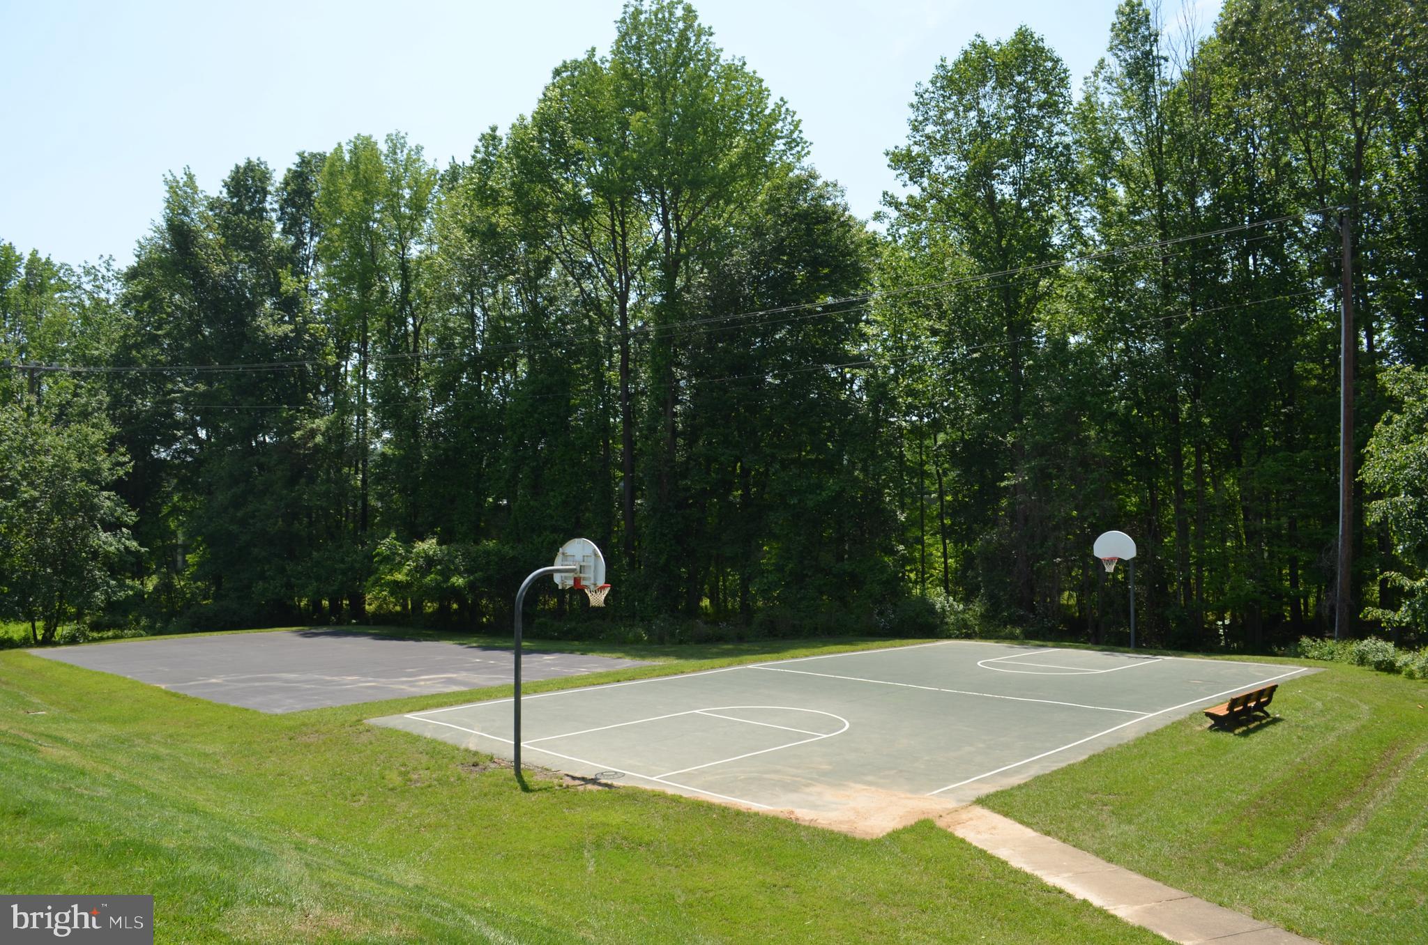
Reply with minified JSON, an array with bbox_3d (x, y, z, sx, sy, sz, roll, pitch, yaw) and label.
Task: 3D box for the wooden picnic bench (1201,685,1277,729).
[{"bbox_3d":[11.262,5.013,22.804,0.700,0.750,2.480,-2,-4,43],"label":"wooden picnic bench"}]

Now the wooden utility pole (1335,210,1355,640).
[{"bbox_3d":[20.751,-1.425,35.130,0.400,14.673,0.400,2,-3,0],"label":"wooden utility pole"}]

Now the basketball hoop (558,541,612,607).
[{"bbox_3d":[-2.204,1.813,19.235,1.410,1.230,0.770,-3,-4,44],"label":"basketball hoop"}]

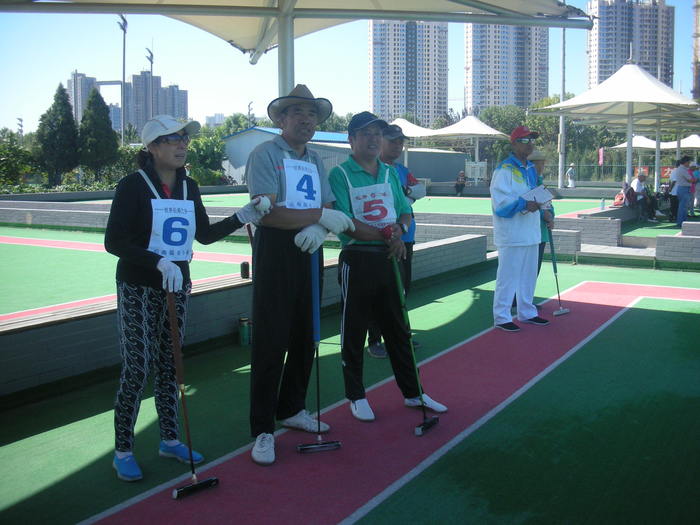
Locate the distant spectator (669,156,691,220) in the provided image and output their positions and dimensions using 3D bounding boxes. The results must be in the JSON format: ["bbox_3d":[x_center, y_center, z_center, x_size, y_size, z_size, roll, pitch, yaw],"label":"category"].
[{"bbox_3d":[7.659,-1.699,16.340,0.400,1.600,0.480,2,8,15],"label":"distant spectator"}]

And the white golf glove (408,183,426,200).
[{"bbox_3d":[0.477,-0.501,4.999,0.120,0.130,0.130,-8,11,-44],"label":"white golf glove"}]

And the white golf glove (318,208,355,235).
[{"bbox_3d":[-0.064,-0.195,3.332,0.160,0.100,0.100,25,6,6],"label":"white golf glove"}]

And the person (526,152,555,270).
[{"bbox_3d":[1.778,-0.307,6.606,0.340,1.530,0.460,7,11,41],"label":"person"}]

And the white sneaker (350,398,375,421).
[{"bbox_3d":[0.070,0.788,3.999,0.100,0.100,0.270,-2,8,-15],"label":"white sneaker"}]

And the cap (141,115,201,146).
[{"bbox_3d":[-0.770,-0.561,3.029,0.260,0.140,0.175,-13,0,33],"label":"cap"}]

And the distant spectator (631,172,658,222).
[{"bbox_3d":[7.375,-1.616,17.736,0.680,1.250,0.520,5,8,33],"label":"distant spectator"}]

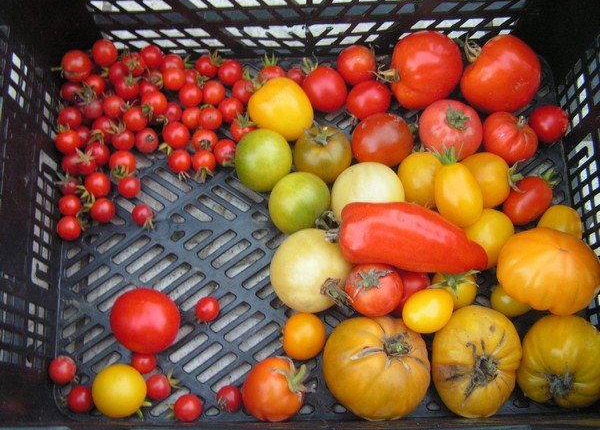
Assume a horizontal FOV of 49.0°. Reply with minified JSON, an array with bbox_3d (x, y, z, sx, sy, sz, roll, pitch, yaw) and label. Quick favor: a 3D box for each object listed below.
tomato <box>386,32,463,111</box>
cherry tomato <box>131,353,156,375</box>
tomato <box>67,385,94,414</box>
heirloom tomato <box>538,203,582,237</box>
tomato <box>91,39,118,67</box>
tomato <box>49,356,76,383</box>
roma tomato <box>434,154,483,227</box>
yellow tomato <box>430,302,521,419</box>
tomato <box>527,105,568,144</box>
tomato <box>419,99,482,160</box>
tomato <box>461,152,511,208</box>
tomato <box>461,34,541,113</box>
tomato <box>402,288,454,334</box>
[{"bbox_3d":[0.129,-0.147,0.666,0.073,0.071,0.080,1,75,-18],"label":"tomato"},{"bbox_3d":[-0.141,0.133,0.595,0.024,0.022,0.023,0,76,0],"label":"cherry tomato"},{"bbox_3d":[-0.201,0.169,0.603,0.024,0.024,0.024,0,75,-1],"label":"tomato"},{"bbox_3d":[0.249,0.014,0.640,0.042,0.042,0.052,37,83,6],"label":"heirloom tomato"},{"bbox_3d":[-0.199,-0.166,0.673,0.027,0.027,0.027,-1,75,-1],"label":"tomato"},{"bbox_3d":[-0.213,0.139,0.592,0.025,0.025,0.026,0,76,0],"label":"tomato"},{"bbox_3d":[0.148,-0.019,0.615,0.043,0.043,0.062,-15,86,-1],"label":"roma tomato"},{"bbox_3d":[0.159,0.132,0.589,0.079,0.070,0.099,7,88,14],"label":"yellow tomato"},{"bbox_3d":[0.243,-0.089,0.642,0.039,0.037,0.038,0,76,0],"label":"tomato"},{"bbox_3d":[0.144,-0.081,0.629,0.060,0.052,0.060,0,76,0],"label":"tomato"},{"bbox_3d":[0.174,-0.033,0.622,0.050,0.048,0.053,0,76,0],"label":"tomato"},{"bbox_3d":[0.201,-0.142,0.662,0.073,0.081,0.081,36,85,-7],"label":"tomato"},{"bbox_3d":[0.114,0.086,0.586,0.045,0.038,0.038,-25,89,3],"label":"tomato"}]

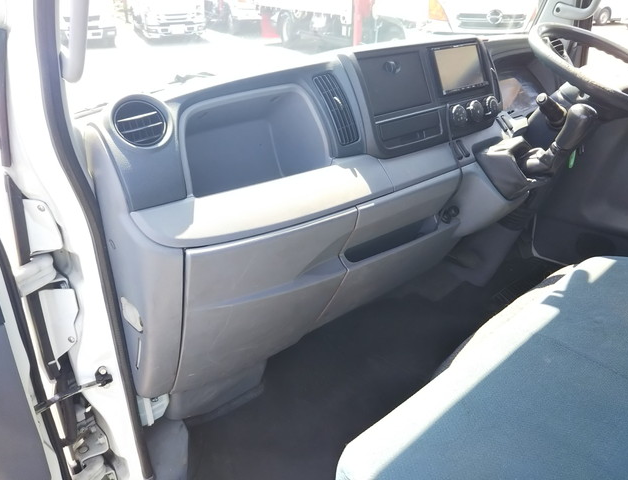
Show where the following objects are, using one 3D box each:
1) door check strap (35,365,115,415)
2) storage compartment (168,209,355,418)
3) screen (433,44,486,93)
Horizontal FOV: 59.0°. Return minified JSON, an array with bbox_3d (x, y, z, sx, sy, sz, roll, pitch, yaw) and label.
[{"bbox_3d":[-0.342,0.208,0.786,0.115,0.030,0.030,-22,33,-38],"label":"door check strap"},{"bbox_3d":[-0.112,0.098,0.969,0.305,0.335,0.180,-18,38,-33],"label":"storage compartment"},{"bbox_3d":[0.315,-0.374,1.213,0.176,0.099,0.027,-22,7,-38],"label":"screen"}]

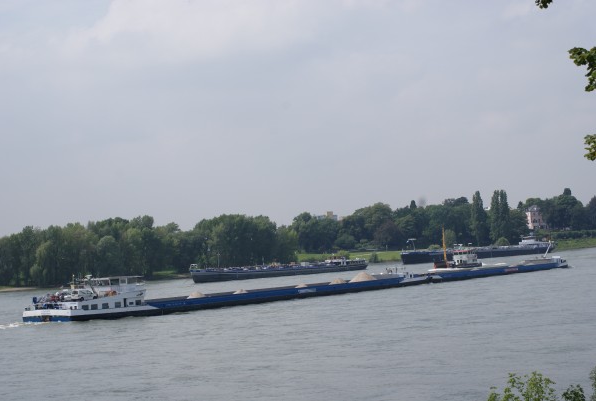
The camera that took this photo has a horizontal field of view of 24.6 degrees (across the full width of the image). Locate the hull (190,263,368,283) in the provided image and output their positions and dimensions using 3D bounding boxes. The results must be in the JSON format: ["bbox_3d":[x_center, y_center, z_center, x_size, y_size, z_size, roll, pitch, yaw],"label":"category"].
[{"bbox_3d":[-6.140,23.080,455.200,9.500,4.000,84.600,-4,-2,39],"label":"hull"}]

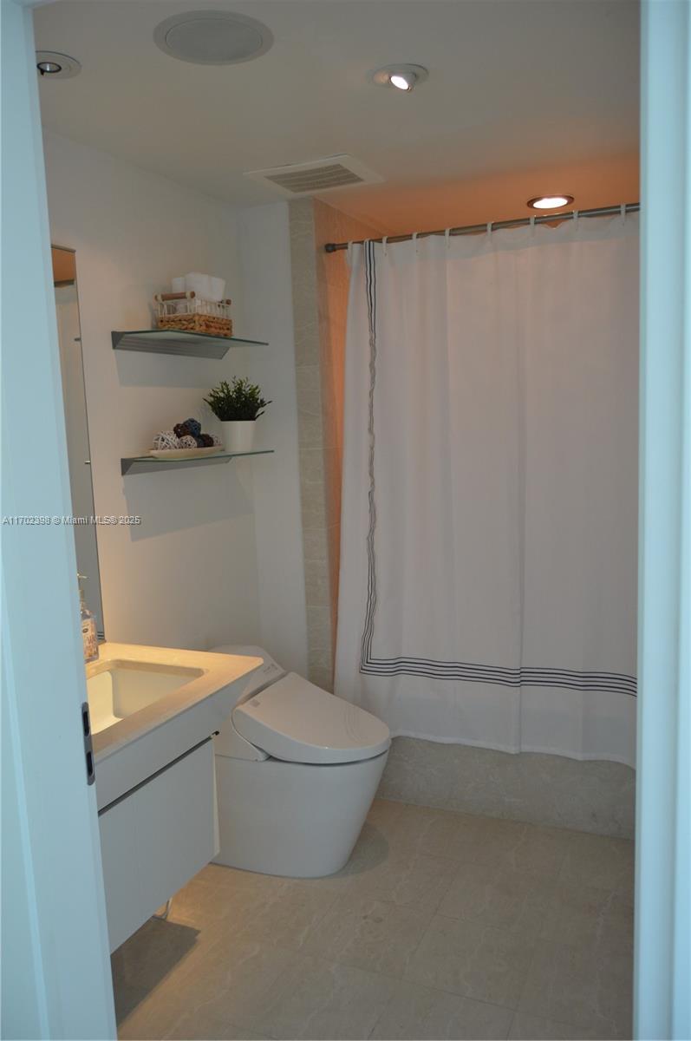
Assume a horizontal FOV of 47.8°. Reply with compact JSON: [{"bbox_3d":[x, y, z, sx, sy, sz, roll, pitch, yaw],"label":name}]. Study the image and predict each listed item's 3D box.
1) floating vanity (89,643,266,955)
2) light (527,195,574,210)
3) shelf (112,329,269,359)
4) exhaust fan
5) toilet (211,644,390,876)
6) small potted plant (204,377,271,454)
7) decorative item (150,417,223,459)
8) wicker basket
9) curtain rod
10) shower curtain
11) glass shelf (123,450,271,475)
[{"bbox_3d":[-0.644,0.645,1.875,0.540,0.420,0.883,1,8,24],"label":"floating vanity"},{"bbox_3d":[0.805,-1.243,3.054,0.180,0.025,0.180,1,8,24],"label":"light"},{"bbox_3d":[-0.492,-0.585,2.601,0.200,0.050,0.610,1,8,24],"label":"shelf"},{"bbox_3d":[-0.101,-1.149,2.627,0.369,0.016,0.300,1,8,24],"label":"exhaust fan"},{"bbox_3d":[-0.180,0.831,2.715,0.724,0.645,0.400,1,8,24],"label":"toilet"},{"bbox_3d":[-0.388,-0.382,2.798,0.220,0.265,0.220,-2,7,0],"label":"small potted plant"},{"bbox_3d":[-0.504,-0.276,2.561,0.160,0.123,0.340,1,8,24],"label":"decorative item"},{"bbox_3d":[-0.495,-0.663,2.550,0.157,0.120,0.230,1,8,24],"label":"wicker basket"},{"bbox_3d":[0.632,-1.024,2.668,1.530,0.036,0.036,1,8,24],"label":"curtain rod"},{"bbox_3d":[0.648,-0.088,2.738,1.495,1.853,0.150,1,8,24],"label":"shower curtain"},{"bbox_3d":[-0.475,-0.203,2.648,0.205,0.051,0.610,1,8,24],"label":"glass shelf"}]

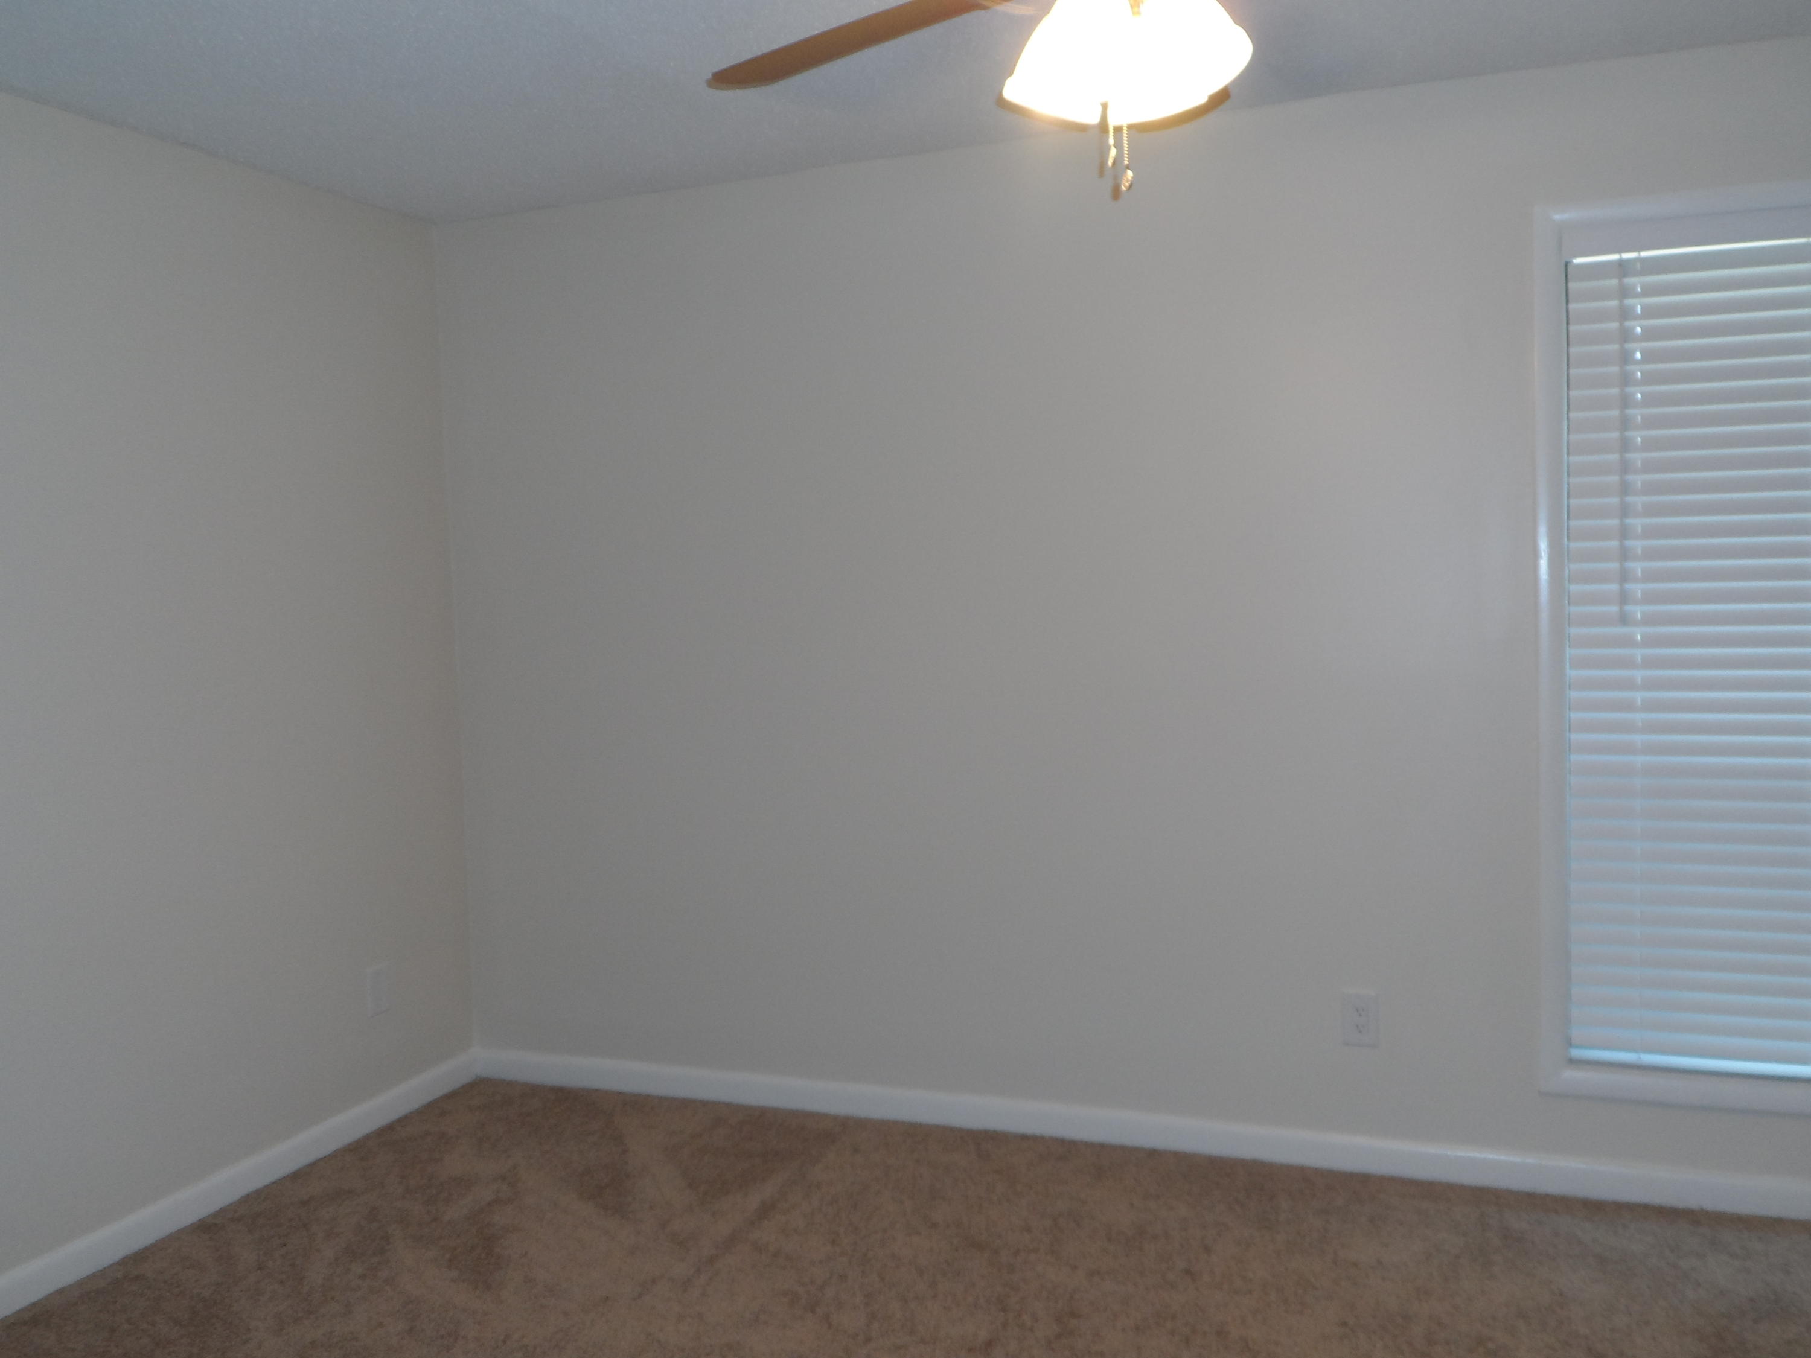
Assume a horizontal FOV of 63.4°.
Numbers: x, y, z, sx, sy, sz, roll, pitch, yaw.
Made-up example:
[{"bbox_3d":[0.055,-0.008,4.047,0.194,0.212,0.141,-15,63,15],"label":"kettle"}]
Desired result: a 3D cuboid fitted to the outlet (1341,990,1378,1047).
[{"bbox_3d":[0.994,0.743,3.198,0.078,0.125,0.010,0,4,21],"label":"outlet"}]

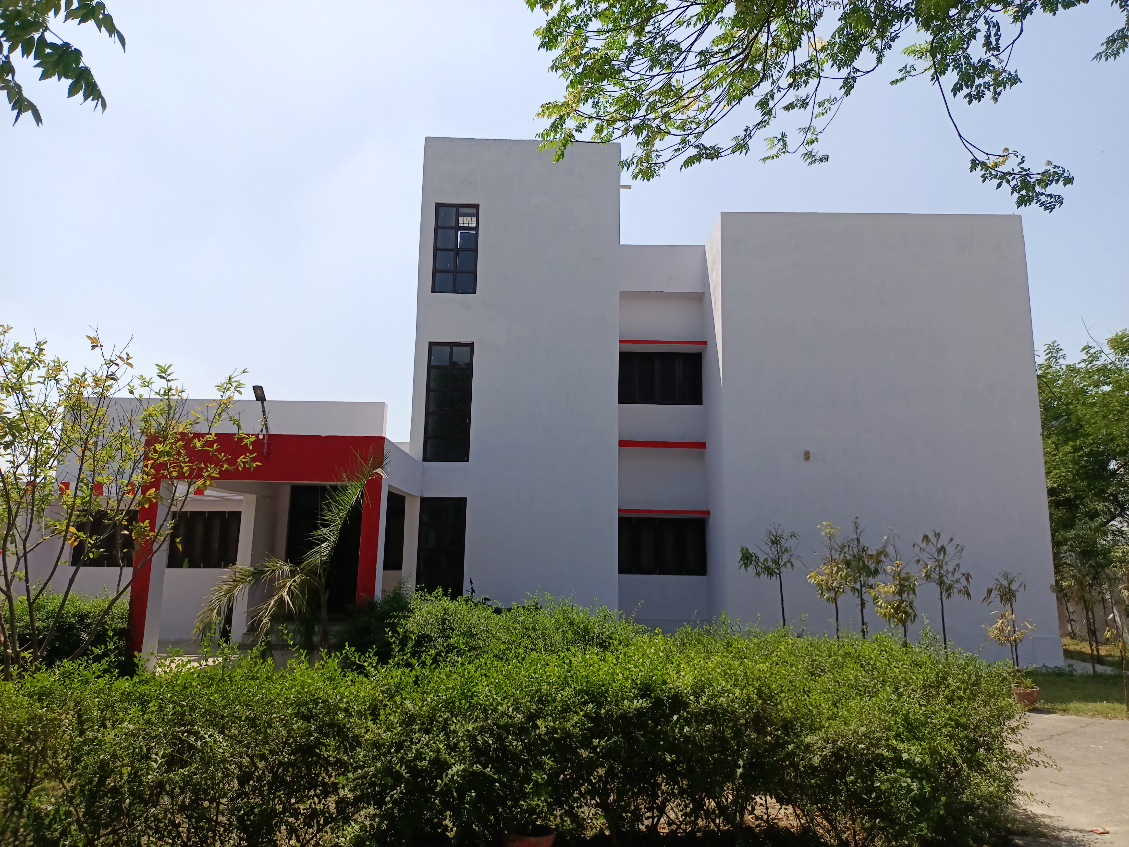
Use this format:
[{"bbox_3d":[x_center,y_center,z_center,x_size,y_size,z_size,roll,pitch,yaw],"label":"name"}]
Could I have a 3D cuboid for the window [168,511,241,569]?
[{"bbox_3d":[-7.576,2.458,17.290,1.680,1.181,0.120,1,-10,1],"label":"window"}]

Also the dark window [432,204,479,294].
[{"bbox_3d":[-2.104,-3.386,15.749,0.869,1.814,0.120,1,-10,0],"label":"dark window"}]

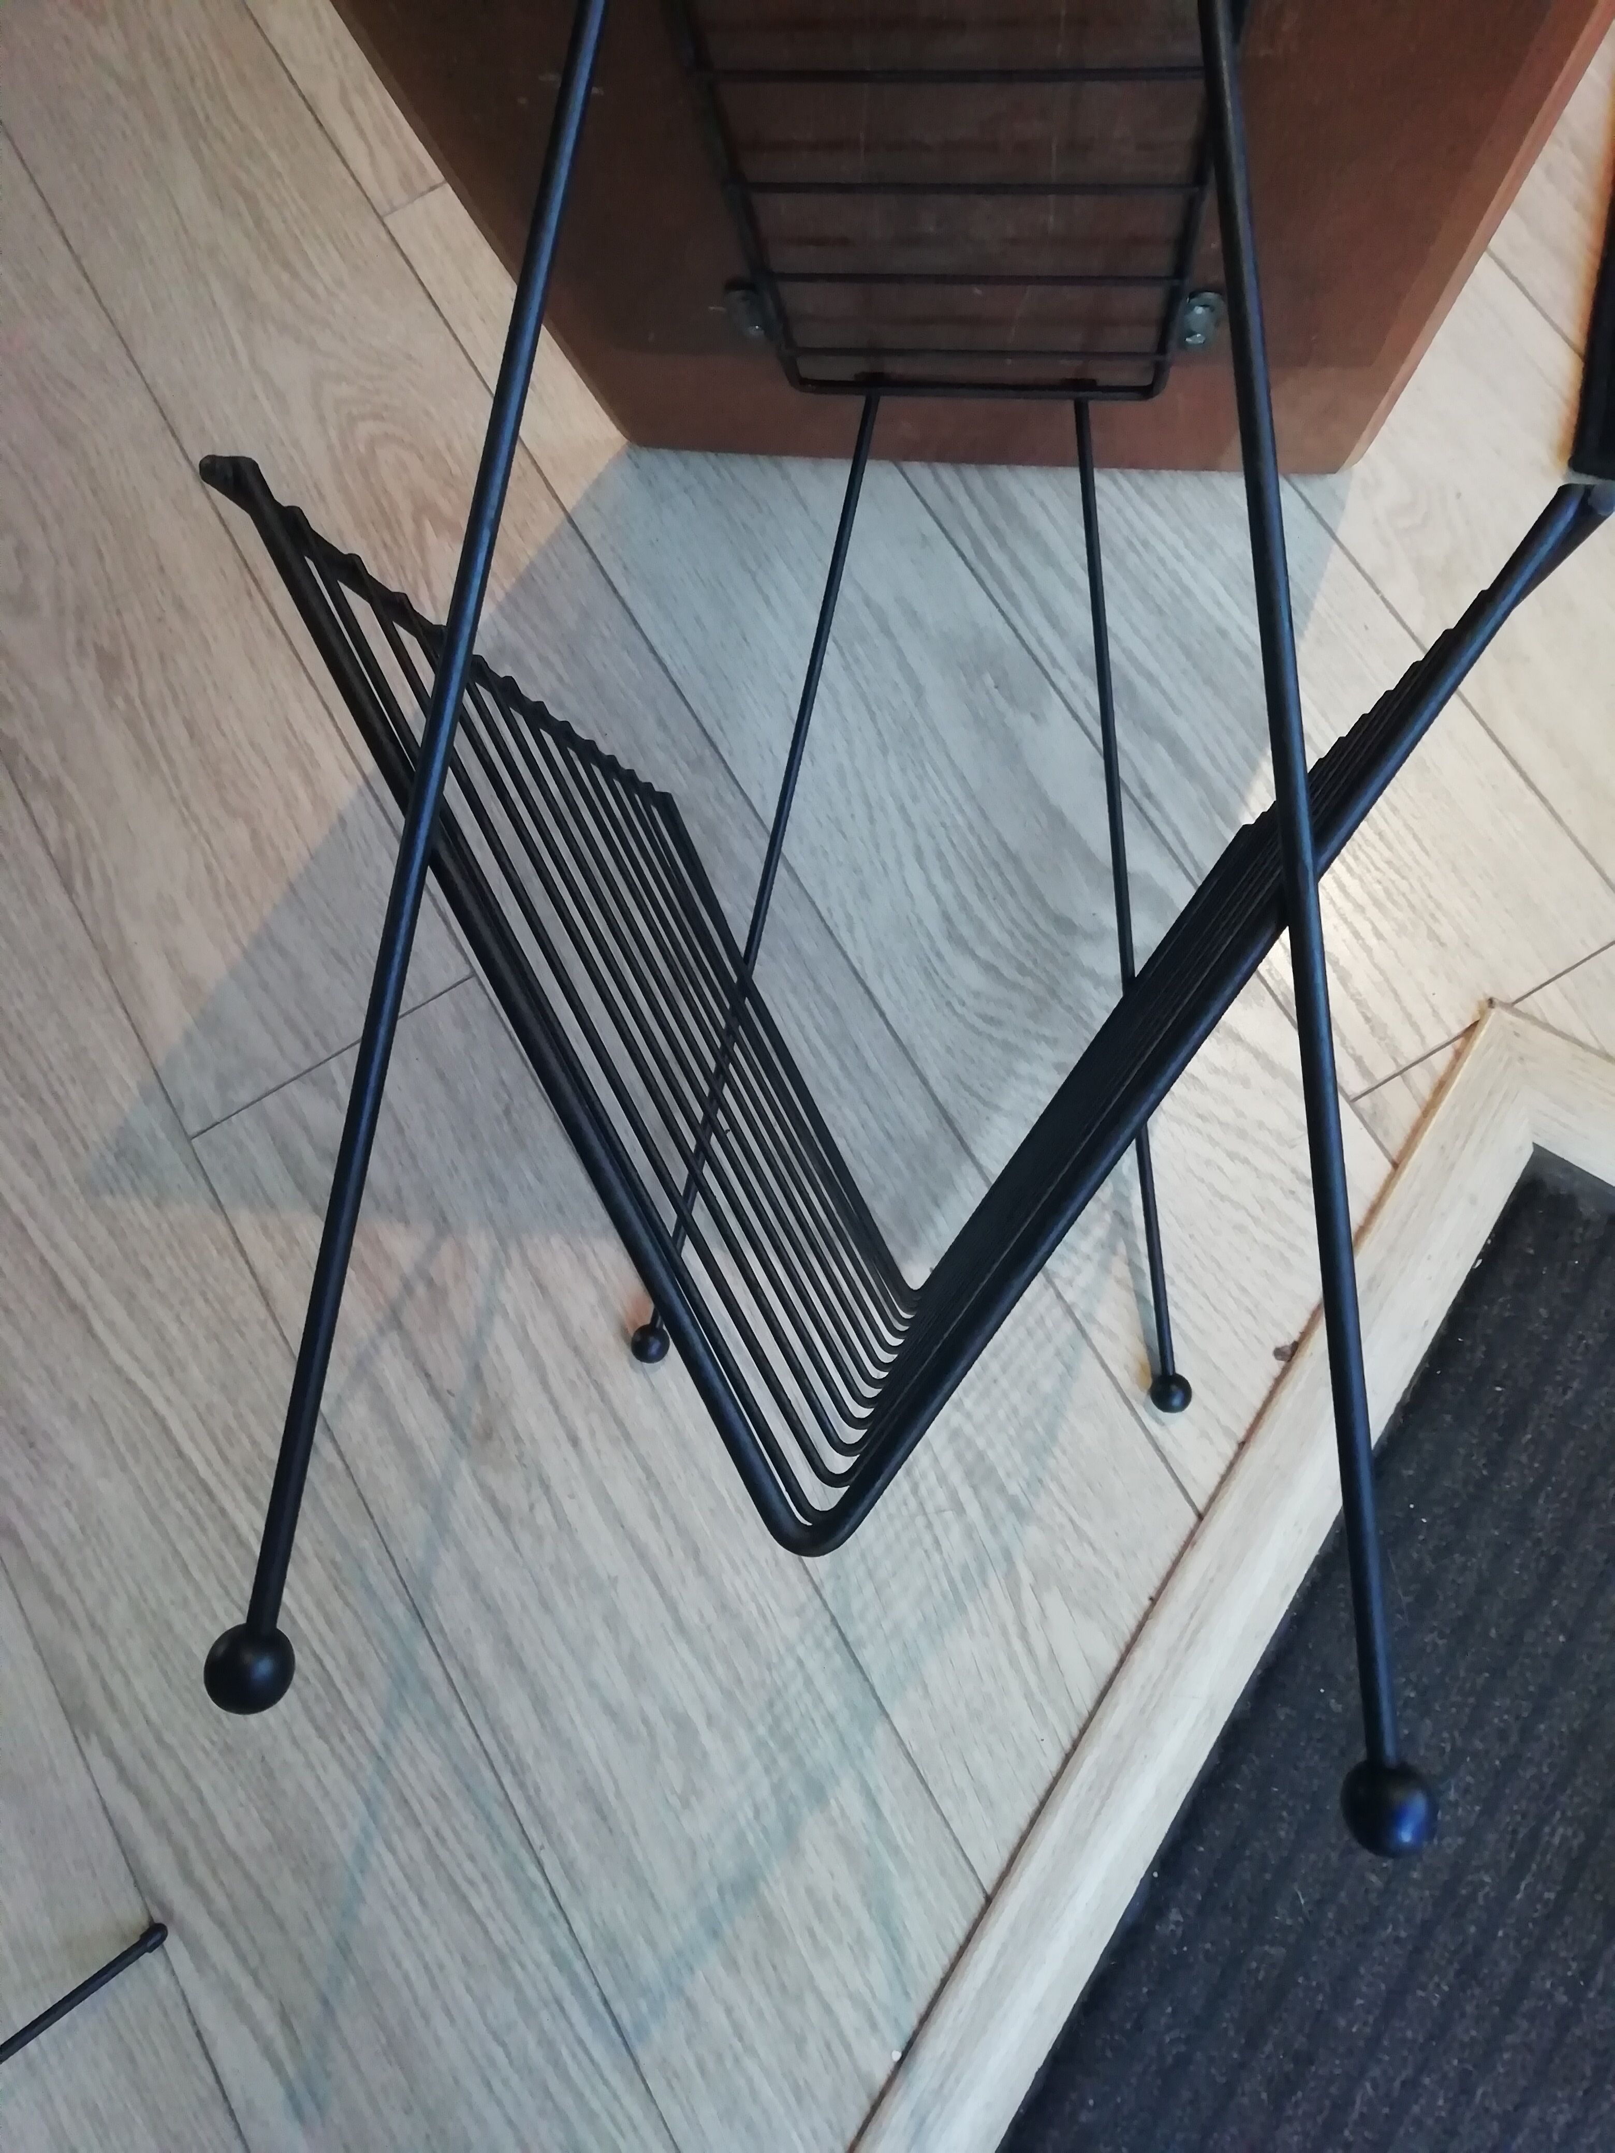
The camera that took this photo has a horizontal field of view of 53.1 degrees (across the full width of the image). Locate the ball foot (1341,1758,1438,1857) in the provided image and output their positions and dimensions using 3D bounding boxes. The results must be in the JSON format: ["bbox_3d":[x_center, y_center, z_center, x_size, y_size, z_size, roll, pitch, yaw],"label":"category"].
[{"bbox_3d":[0.132,0.166,0.368,0.021,0.021,0.021,4,91,7],"label":"ball foot"}]

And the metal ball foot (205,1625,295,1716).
[{"bbox_3d":[-0.135,0.144,0.393,0.021,0.021,0.021,4,91,7],"label":"metal ball foot"}]

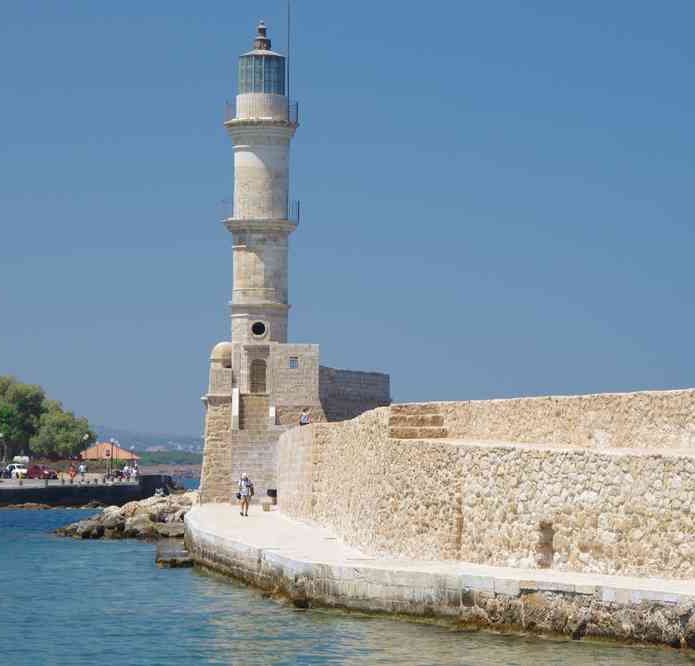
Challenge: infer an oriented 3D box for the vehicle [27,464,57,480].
[{"bbox_3d":[-30.683,13.955,325.000,1.650,1.470,3.800,2,-3,-40],"label":"vehicle"}]

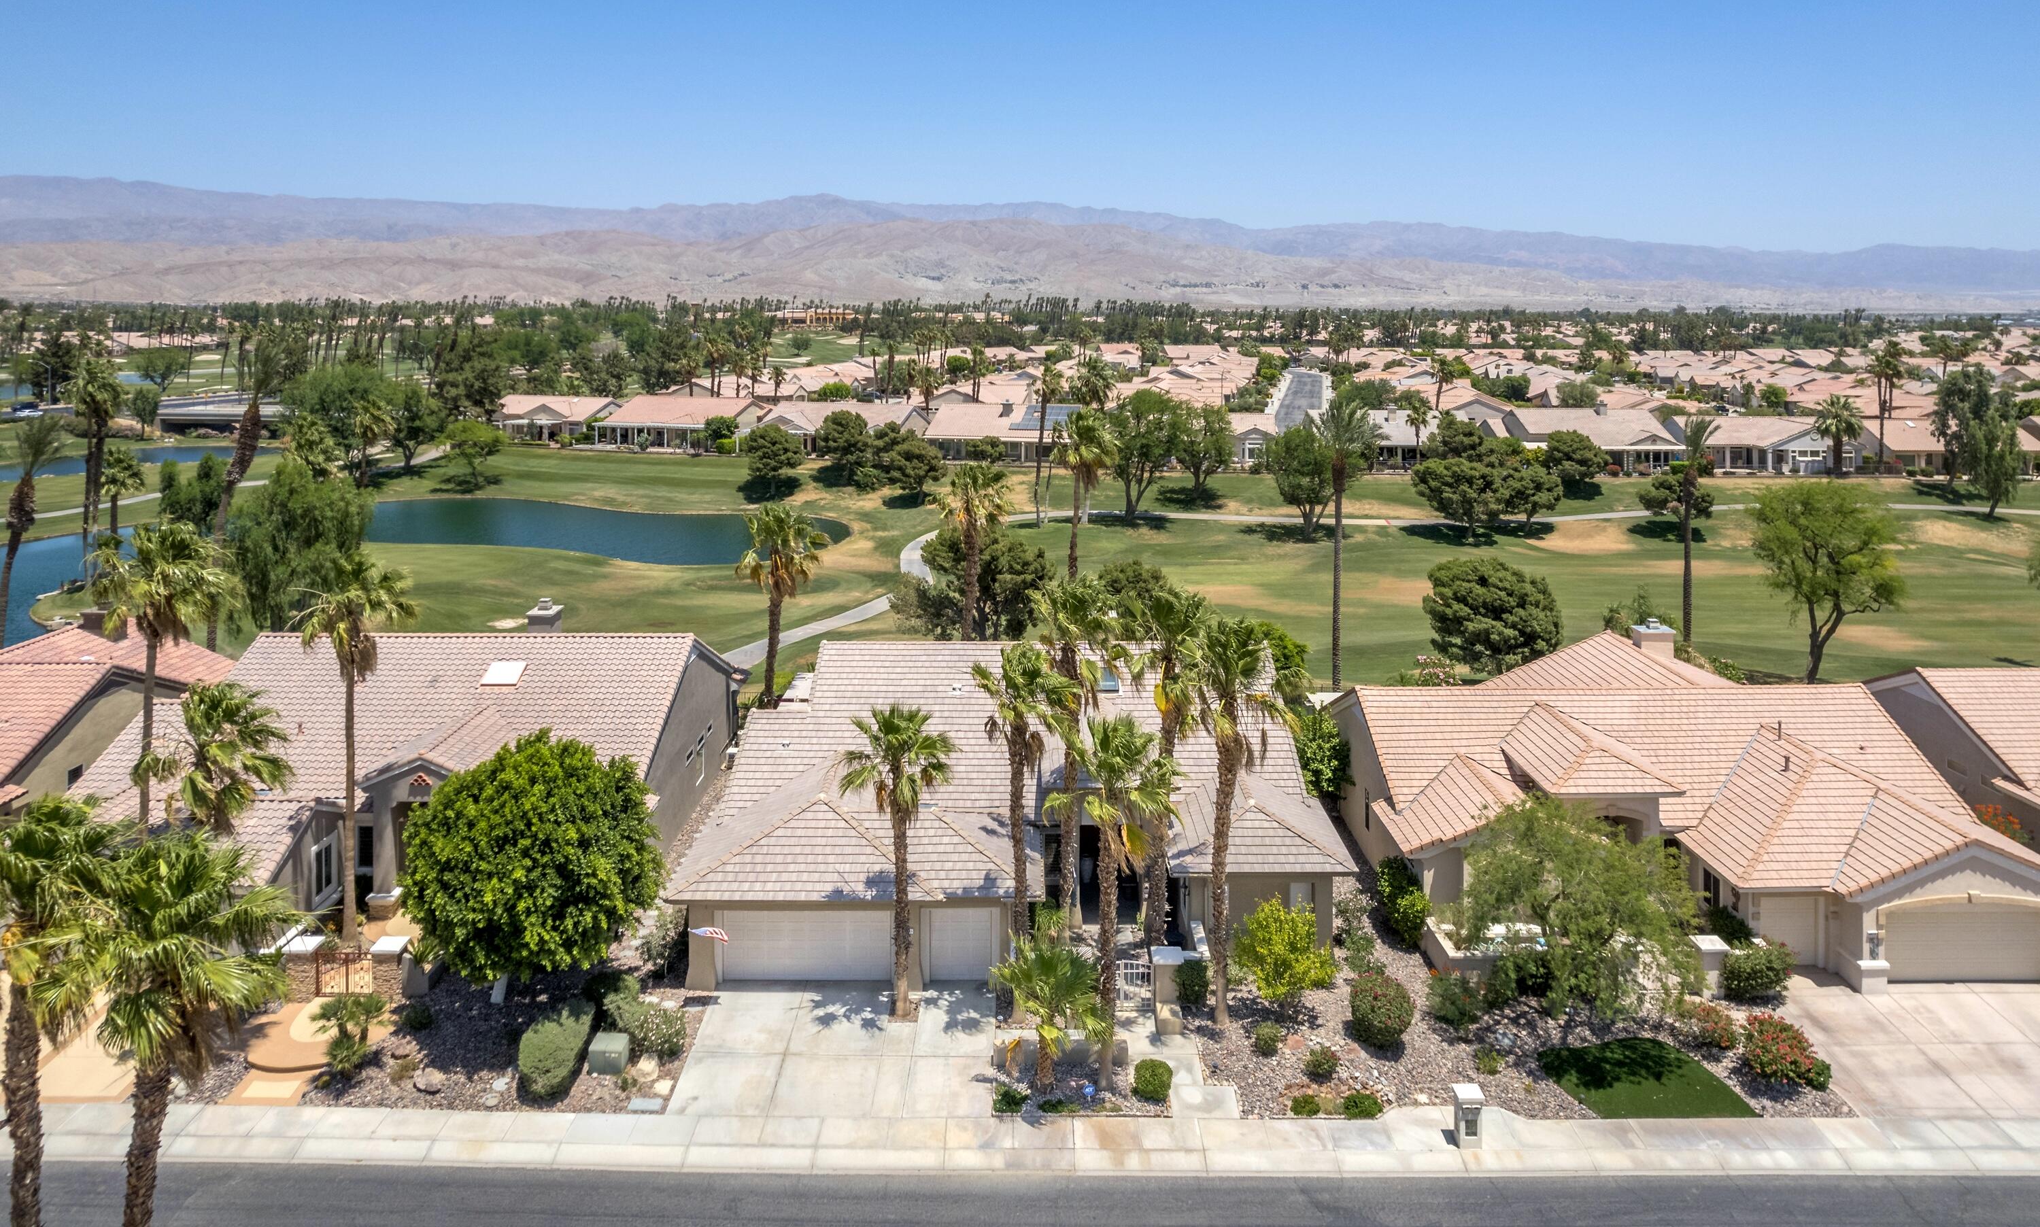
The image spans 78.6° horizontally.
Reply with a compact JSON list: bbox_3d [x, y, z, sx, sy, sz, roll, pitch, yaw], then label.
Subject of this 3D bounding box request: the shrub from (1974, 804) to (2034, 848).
[{"bbox_3d":[34.492,7.783,43.362,1.850,2.050,1.750,0,13,0],"label":"shrub"}]

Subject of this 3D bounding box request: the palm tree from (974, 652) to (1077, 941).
[{"bbox_3d":[0.102,5.967,32.761,2.800,10.700,2.800,0,13,0],"label":"palm tree"}]

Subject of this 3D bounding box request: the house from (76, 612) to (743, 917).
[{"bbox_3d":[-21.668,4.506,45.460,19.100,6.900,21.600,0,14,0],"label":"house"}]

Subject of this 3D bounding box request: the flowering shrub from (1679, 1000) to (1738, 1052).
[{"bbox_3d":[18.499,10.945,33.376,1.400,0.900,1.250,0,13,0],"label":"flowering shrub"}]

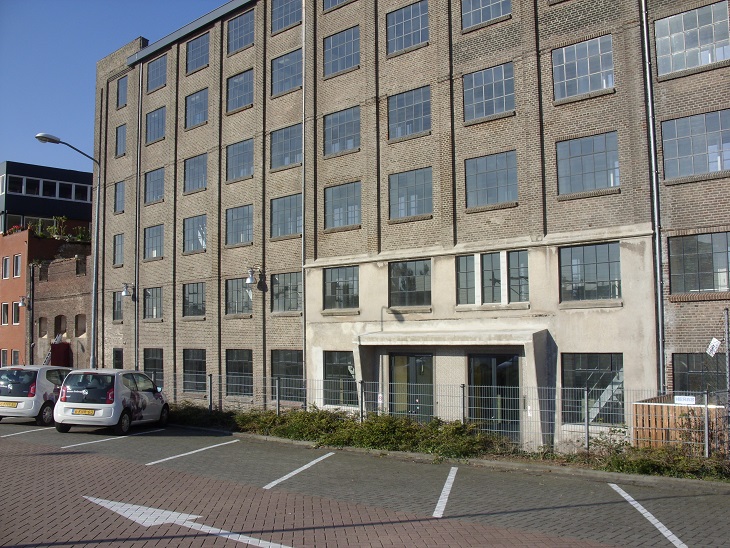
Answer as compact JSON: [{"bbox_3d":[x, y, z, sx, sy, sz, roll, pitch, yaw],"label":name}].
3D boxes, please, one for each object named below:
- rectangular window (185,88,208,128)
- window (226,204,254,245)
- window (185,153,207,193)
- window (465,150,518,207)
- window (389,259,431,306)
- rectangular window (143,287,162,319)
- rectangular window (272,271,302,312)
[{"bbox_3d":[-7.041,-6.969,33.838,0.160,1.453,1.782,3,-6,-44],"label":"rectangular window"},{"bbox_3d":[-4.871,-1.912,31.282,0.140,1.450,1.772,4,-6,-44],"label":"window"},{"bbox_3d":[-7.360,-4.329,34.652,0.150,1.491,1.815,4,-6,-44],"label":"window"},{"bbox_3d":[3.566,-2.663,22.570,0.140,1.450,1.783,4,-6,-44],"label":"window"},{"bbox_3d":[1.375,0.283,24.582,0.140,1.408,1.780,4,-6,-44],"label":"window"},{"bbox_3d":[-9.769,1.339,36.807,0.150,1.438,1.812,4,-6,-44],"label":"rectangular window"},{"bbox_3d":[-2.782,0.640,28.628,0.140,1.373,1.798,4,-6,-43],"label":"rectangular window"}]

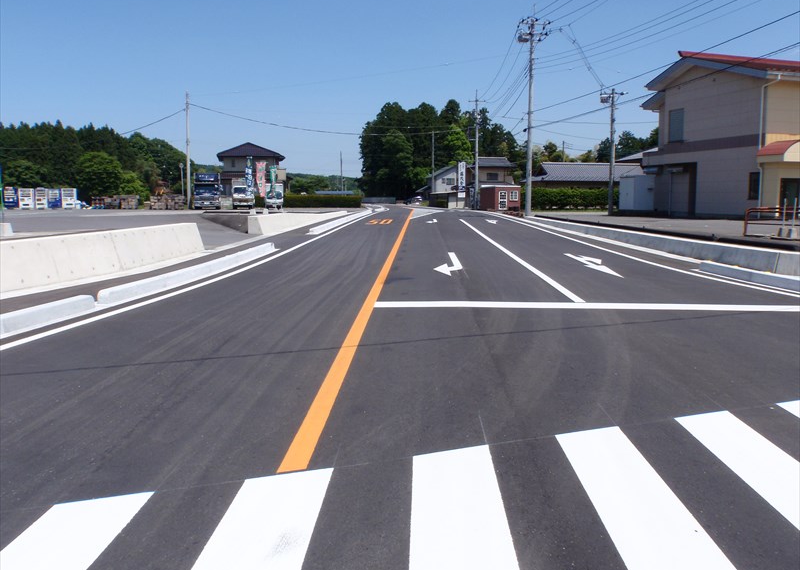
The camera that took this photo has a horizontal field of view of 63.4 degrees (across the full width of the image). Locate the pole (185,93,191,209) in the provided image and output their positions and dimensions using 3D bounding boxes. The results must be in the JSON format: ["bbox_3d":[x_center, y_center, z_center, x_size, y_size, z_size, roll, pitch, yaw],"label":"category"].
[{"bbox_3d":[-18.025,-11.402,54.968,0.400,9.770,0.400,0,8,0],"label":"pole"}]

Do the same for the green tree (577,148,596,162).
[{"bbox_3d":[25.468,-14.950,88.778,3.400,7.674,3.400,2,8,16],"label":"green tree"}]

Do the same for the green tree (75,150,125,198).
[{"bbox_3d":[-31.174,-10.901,67.133,5.300,5.787,5.200,-4,9,-24],"label":"green tree"}]

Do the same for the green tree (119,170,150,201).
[{"bbox_3d":[-26.786,-9.677,65.288,3.300,3.892,3.200,-3,9,-22],"label":"green tree"}]

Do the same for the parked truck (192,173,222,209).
[{"bbox_3d":[-17.872,-8.679,60.236,2.400,3.160,7.000,-2,8,-16],"label":"parked truck"}]

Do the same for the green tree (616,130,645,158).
[{"bbox_3d":[34.892,-18.018,98.441,5.000,11.012,5.000,3,9,19],"label":"green tree"}]

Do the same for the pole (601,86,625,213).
[{"bbox_3d":[13.867,-8.609,42.227,1.500,8.040,0.800,0,8,0],"label":"pole"}]

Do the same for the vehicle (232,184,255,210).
[{"bbox_3d":[-13.770,-8.031,56.937,1.900,2.560,4.800,-2,8,-13],"label":"vehicle"}]

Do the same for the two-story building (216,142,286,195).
[{"bbox_3d":[-17.758,-13.400,77.907,8.400,7.480,8.500,-1,8,-9],"label":"two-story building"}]

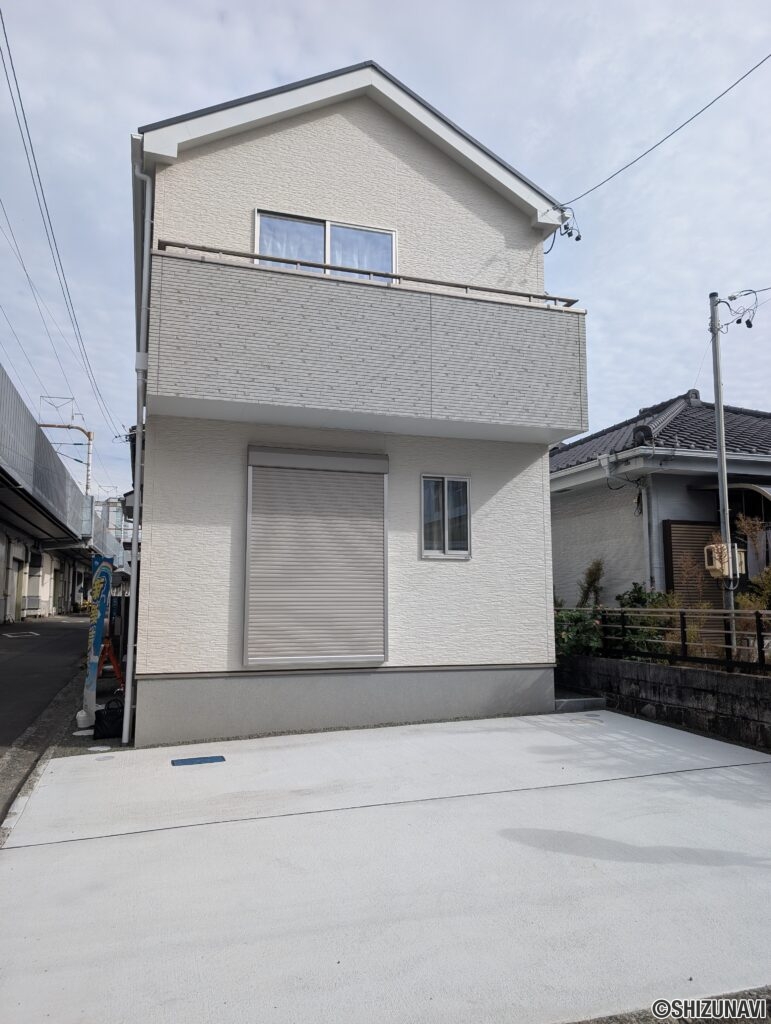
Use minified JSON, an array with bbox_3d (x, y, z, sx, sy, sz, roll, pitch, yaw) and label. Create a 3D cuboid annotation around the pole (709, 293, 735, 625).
[{"bbox_3d":[3.869,-0.400,8.120,0.100,4.400,0.100,2,-7,-17],"label":"pole"}]

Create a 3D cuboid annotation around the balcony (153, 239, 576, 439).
[{"bbox_3d":[-0.074,-1.736,7.814,4.770,1.570,0.830,2,-7,-17],"label":"balcony"}]

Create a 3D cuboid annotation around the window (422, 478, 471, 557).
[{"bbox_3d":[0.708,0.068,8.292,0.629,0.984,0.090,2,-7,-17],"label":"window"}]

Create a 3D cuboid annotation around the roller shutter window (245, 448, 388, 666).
[{"bbox_3d":[-0.734,0.474,7.755,1.573,2.313,0.130,2,-7,-17],"label":"roller shutter window"}]

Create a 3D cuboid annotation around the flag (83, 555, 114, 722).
[{"bbox_3d":[-3.264,1.427,8.087,0.120,1.850,0.500,-2,-7,18],"label":"flag"}]

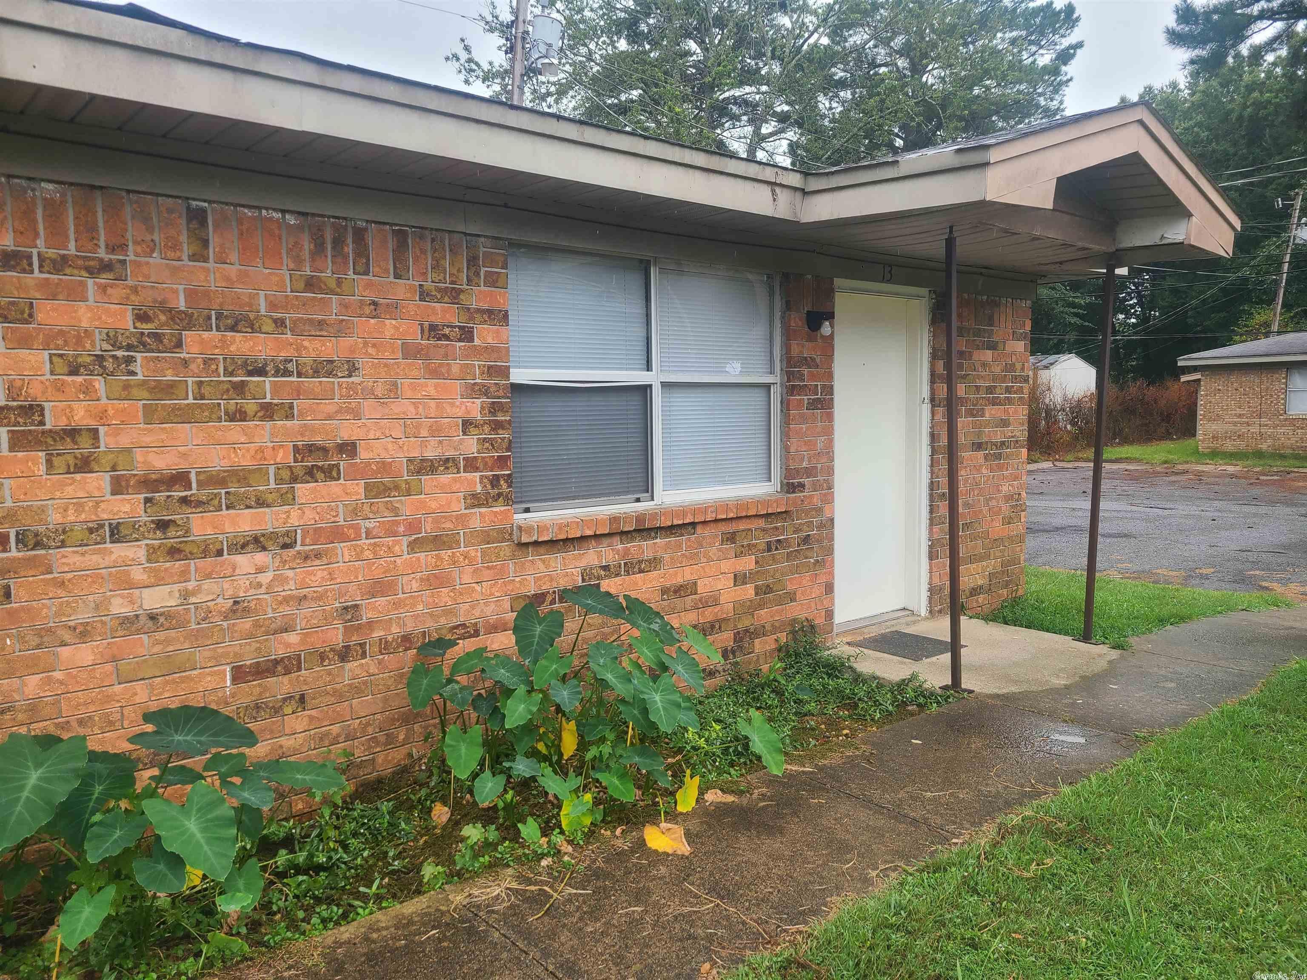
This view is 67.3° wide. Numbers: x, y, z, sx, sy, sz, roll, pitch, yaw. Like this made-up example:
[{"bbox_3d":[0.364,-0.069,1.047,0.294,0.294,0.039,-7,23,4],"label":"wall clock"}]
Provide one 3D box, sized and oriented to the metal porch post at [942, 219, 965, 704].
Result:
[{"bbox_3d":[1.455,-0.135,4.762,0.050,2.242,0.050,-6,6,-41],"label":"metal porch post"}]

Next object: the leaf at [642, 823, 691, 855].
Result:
[{"bbox_3d":[0.049,1.141,3.244,0.150,0.035,0.190,-3,5,-22],"label":"leaf"}]

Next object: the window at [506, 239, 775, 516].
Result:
[{"bbox_3d":[0.016,-0.518,4.805,1.750,1.175,0.080,-5,7,-41],"label":"window"}]

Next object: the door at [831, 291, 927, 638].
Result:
[{"bbox_3d":[1.359,-0.186,6.044,0.880,2.020,0.060,-5,7,-41],"label":"door"}]

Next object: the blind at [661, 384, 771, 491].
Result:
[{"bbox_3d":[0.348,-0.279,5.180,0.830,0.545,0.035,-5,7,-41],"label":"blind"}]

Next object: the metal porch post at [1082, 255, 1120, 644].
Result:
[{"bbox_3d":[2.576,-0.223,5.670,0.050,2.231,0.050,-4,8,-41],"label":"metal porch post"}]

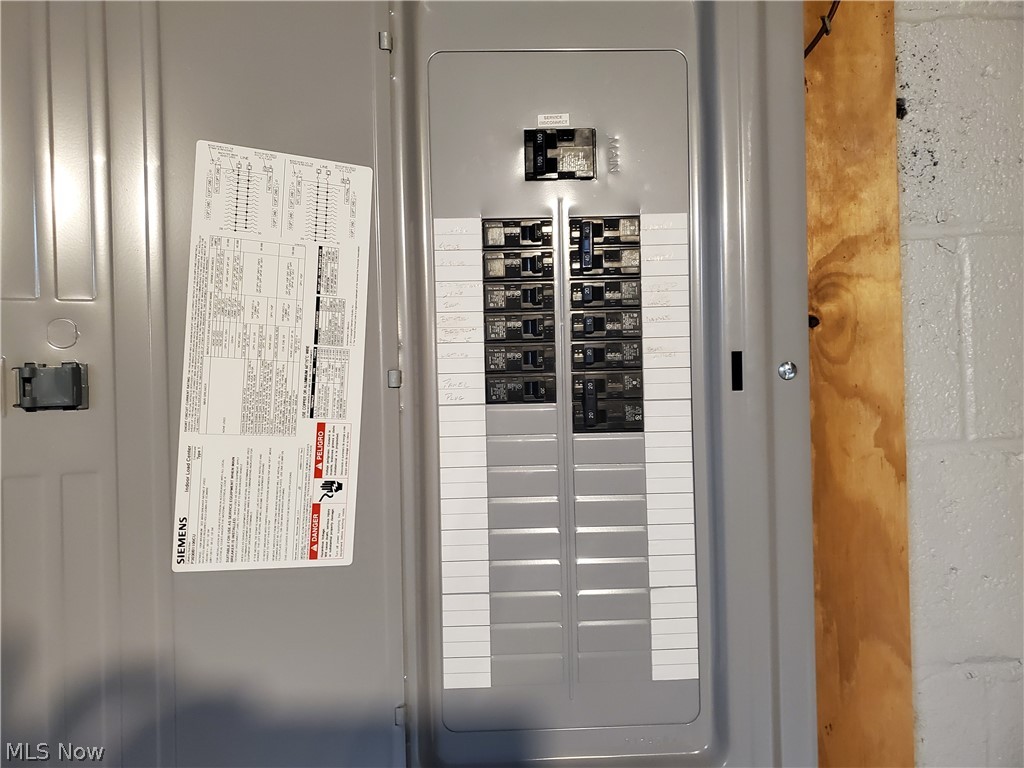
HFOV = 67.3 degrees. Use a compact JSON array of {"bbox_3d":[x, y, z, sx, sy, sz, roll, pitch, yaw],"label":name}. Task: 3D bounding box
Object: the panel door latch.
[{"bbox_3d":[-0.301,0.002,0.503,0.043,0.031,0.018,-1,0,-23],"label":"panel door latch"}]

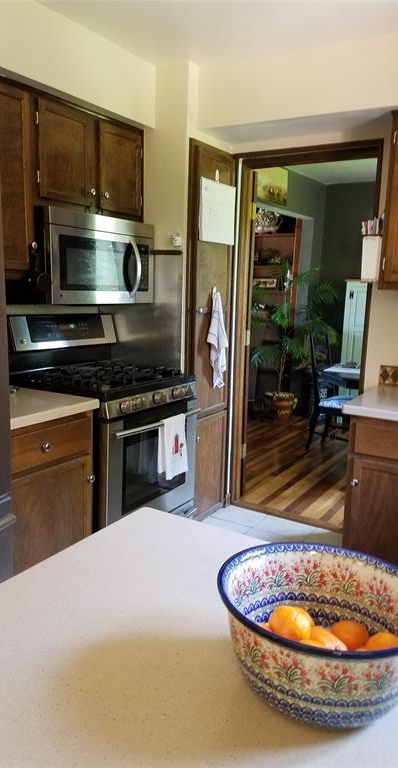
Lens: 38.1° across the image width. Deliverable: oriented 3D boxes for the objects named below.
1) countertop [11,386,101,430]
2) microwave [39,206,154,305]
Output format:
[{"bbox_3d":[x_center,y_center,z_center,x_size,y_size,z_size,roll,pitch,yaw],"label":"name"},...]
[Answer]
[{"bbox_3d":[-0.875,0.091,2.463,0.646,0.038,0.610,8,12,31],"label":"countertop"},{"bbox_3d":[-0.606,-0.637,2.984,0.398,0.428,0.761,8,12,31],"label":"microwave"}]

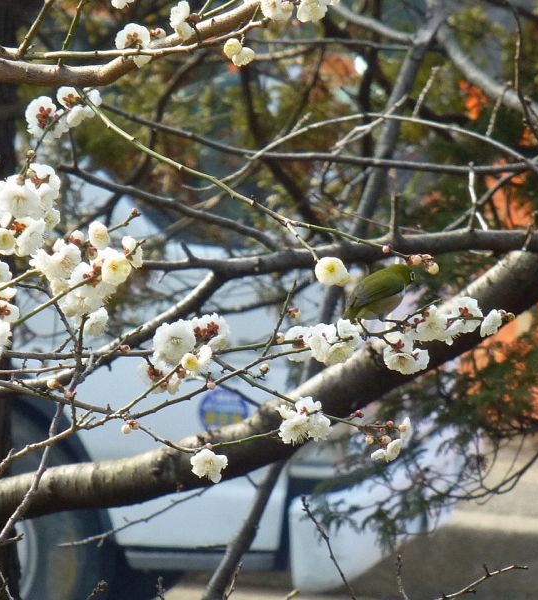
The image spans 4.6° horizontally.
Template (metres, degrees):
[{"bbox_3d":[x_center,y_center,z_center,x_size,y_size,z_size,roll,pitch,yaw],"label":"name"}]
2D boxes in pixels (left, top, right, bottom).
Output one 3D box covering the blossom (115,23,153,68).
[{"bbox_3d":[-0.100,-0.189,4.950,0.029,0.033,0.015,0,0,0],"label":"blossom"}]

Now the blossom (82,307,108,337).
[{"bbox_3d":[-0.130,0.017,5.000,0.023,0.025,0.013,0,24,-23],"label":"blossom"}]

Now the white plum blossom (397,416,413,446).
[{"bbox_3d":[0.104,0.100,5.100,0.012,0.024,0.024,6,0,-12],"label":"white plum blossom"}]

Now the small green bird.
[{"bbox_3d":[0.094,-0.006,5.700,0.077,0.051,0.040,0,0,-37],"label":"small green bird"}]

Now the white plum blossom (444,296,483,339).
[{"bbox_3d":[0.128,0.012,4.400,0.026,0.028,0.019,0,-15,6],"label":"white plum blossom"}]

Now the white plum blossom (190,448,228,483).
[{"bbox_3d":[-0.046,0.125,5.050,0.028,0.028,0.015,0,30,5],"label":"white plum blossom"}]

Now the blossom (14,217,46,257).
[{"bbox_3d":[-0.158,-0.042,4.400,0.016,0.028,0.026,28,16,30],"label":"blossom"}]

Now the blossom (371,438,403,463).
[{"bbox_3d":[0.078,0.099,4.400,0.024,0.017,0.012,-1,31,-35],"label":"blossom"}]

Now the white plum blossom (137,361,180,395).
[{"bbox_3d":[-0.072,0.051,4.400,0.029,0.023,0.016,0,-17,-6],"label":"white plum blossom"}]

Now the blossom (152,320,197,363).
[{"bbox_3d":[-0.079,0.034,5.550,0.035,0.037,0.019,0,5,0],"label":"blossom"}]

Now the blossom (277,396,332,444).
[{"bbox_3d":[0.023,0.079,4.400,0.035,0.033,0.020,0,18,-3],"label":"blossom"}]

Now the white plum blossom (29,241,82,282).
[{"bbox_3d":[-0.141,-0.025,4.400,0.036,0.028,0.022,-1,6,-24],"label":"white plum blossom"}]

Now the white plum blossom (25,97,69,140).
[{"bbox_3d":[-0.167,-0.137,5.000,0.032,0.031,0.016,0,0,-12],"label":"white plum blossom"}]

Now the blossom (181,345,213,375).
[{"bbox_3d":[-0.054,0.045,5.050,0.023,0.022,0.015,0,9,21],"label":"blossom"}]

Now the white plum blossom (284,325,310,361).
[{"bbox_3d":[0.026,0.036,5.600,0.027,0.032,0.017,0,0,-14],"label":"white plum blossom"}]

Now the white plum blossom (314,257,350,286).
[{"bbox_3d":[0.052,-0.024,5.600,0.028,0.025,0.018,0,-6,15],"label":"white plum blossom"}]

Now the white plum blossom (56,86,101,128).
[{"bbox_3d":[-0.157,-0.160,5.550,0.035,0.034,0.020,0,12,-12],"label":"white plum blossom"}]

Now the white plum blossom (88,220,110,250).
[{"bbox_3d":[-0.142,-0.054,5.550,0.020,0.025,0.015,0,-9,-24],"label":"white plum blossom"}]

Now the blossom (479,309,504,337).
[{"bbox_3d":[0.147,0.015,4.400,0.018,0.019,0.011,-1,25,-47],"label":"blossom"}]

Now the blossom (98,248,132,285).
[{"bbox_3d":[-0.102,-0.022,4.400,0.022,0.024,0.014,0,3,6],"label":"blossom"}]

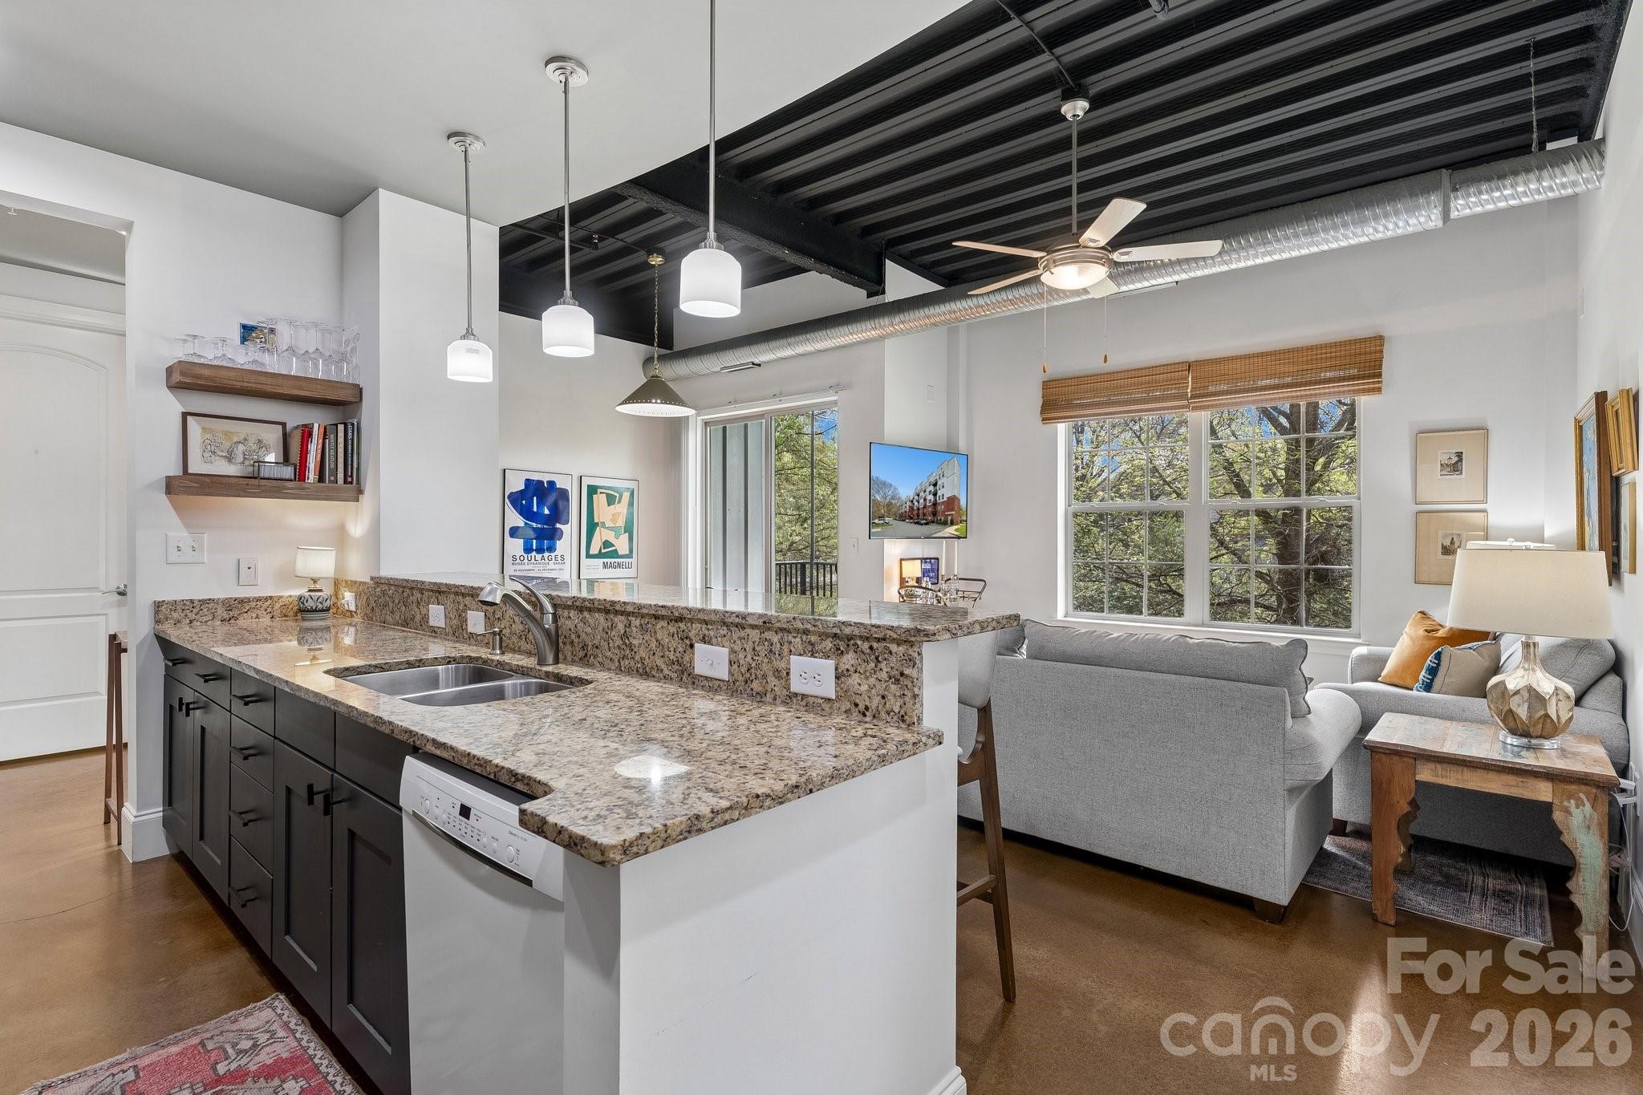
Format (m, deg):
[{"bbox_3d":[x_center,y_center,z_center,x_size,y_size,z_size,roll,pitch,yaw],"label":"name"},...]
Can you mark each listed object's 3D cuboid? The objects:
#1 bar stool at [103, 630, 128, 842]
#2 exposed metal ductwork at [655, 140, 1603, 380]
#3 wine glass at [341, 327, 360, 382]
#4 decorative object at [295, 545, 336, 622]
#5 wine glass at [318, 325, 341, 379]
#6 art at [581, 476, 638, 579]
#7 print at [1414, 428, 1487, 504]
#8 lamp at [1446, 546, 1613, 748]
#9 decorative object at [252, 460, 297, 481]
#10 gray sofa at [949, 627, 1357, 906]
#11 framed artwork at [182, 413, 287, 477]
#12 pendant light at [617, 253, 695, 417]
[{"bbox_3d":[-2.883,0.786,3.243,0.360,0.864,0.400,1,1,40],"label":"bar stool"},{"bbox_3d":[0.860,-1.656,5.021,6.250,0.260,0.260,0,1,38],"label":"exposed metal ductwork"},{"bbox_3d":[-2.049,-0.820,3.170,0.077,0.240,0.077,1,1,39],"label":"wine glass"},{"bbox_3d":[-2.148,0.147,3.101,0.168,0.311,0.168,1,1,40],"label":"decorative object"},{"bbox_3d":[-2.144,-0.836,3.181,0.088,0.236,0.088,1,1,40],"label":"wine glass"},{"bbox_3d":[-1.780,-0.170,6.150,0.030,0.860,0.570,0,0,42],"label":"art"},{"bbox_3d":[3.530,-0.447,4.095,0.305,0.401,0.025,1,1,40],"label":"print"},{"bbox_3d":[2.385,0.320,2.475,0.390,0.680,0.270,0,0,40],"label":"lamp"},{"bbox_3d":[-2.218,-0.305,2.965,0.085,0.067,0.125,1,1,39],"label":"decorative object"},{"bbox_3d":[1.150,0.785,3.410,2.100,0.940,0.950,0,0,41],"label":"gray sofa"},{"bbox_3d":[-2.450,-0.422,3.050,0.025,0.255,0.335,-7,-5,44],"label":"framed artwork"},{"bbox_3d":[-1.196,-1.561,5.288,0.565,1.137,0.565,1,1,40],"label":"pendant light"}]

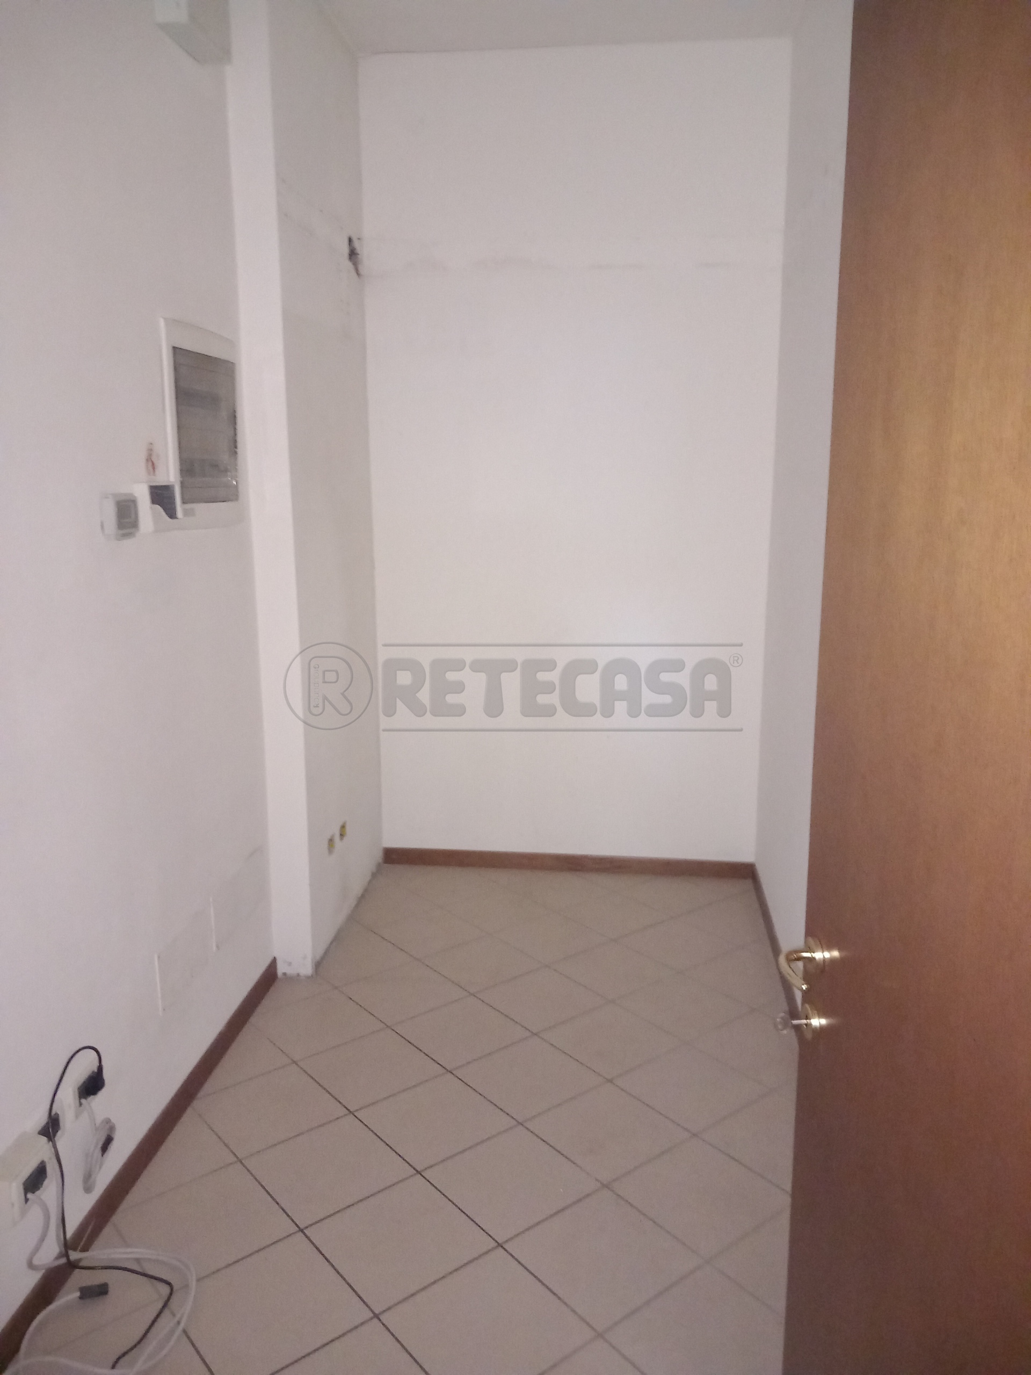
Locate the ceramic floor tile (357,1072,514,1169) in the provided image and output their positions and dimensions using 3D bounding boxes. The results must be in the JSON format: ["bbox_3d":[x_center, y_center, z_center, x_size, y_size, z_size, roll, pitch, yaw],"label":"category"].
[{"bbox_3d":[-0.200,1.085,2.690,0.301,0.010,0.301,-9,15,-38],"label":"ceramic floor tile"}]

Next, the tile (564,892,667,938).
[{"bbox_3d":[0.362,0.833,3.897,0.300,0.010,0.300,-9,15,-38],"label":"tile"}]

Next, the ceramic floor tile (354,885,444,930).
[{"bbox_3d":[-0.493,0.820,3.991,0.301,0.010,0.301,-9,15,-38],"label":"ceramic floor tile"}]

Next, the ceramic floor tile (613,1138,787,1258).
[{"bbox_3d":[0.415,1.138,2.407,0.300,0.010,0.300,-9,15,-38],"label":"ceramic floor tile"}]

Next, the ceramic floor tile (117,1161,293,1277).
[{"bbox_3d":[-0.669,1.157,2.305,0.300,0.010,0.300,-9,15,-38],"label":"ceramic floor tile"}]

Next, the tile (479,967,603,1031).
[{"bbox_3d":[0.081,0.958,3.293,0.300,0.010,0.300,-9,15,-38],"label":"tile"}]

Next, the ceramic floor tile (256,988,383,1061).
[{"bbox_3d":[-0.583,0.991,3.153,0.301,0.010,0.301,-9,15,-38],"label":"ceramic floor tile"}]

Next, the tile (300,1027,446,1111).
[{"bbox_3d":[-0.390,1.036,2.920,0.300,0.010,0.300,-9,15,-38],"label":"tile"}]

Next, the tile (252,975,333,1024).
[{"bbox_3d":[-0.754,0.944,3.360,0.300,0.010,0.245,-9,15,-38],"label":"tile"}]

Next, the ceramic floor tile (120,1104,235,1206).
[{"bbox_3d":[-0.860,1.109,2.535,0.300,0.010,0.300,-9,15,-38],"label":"ceramic floor tile"}]

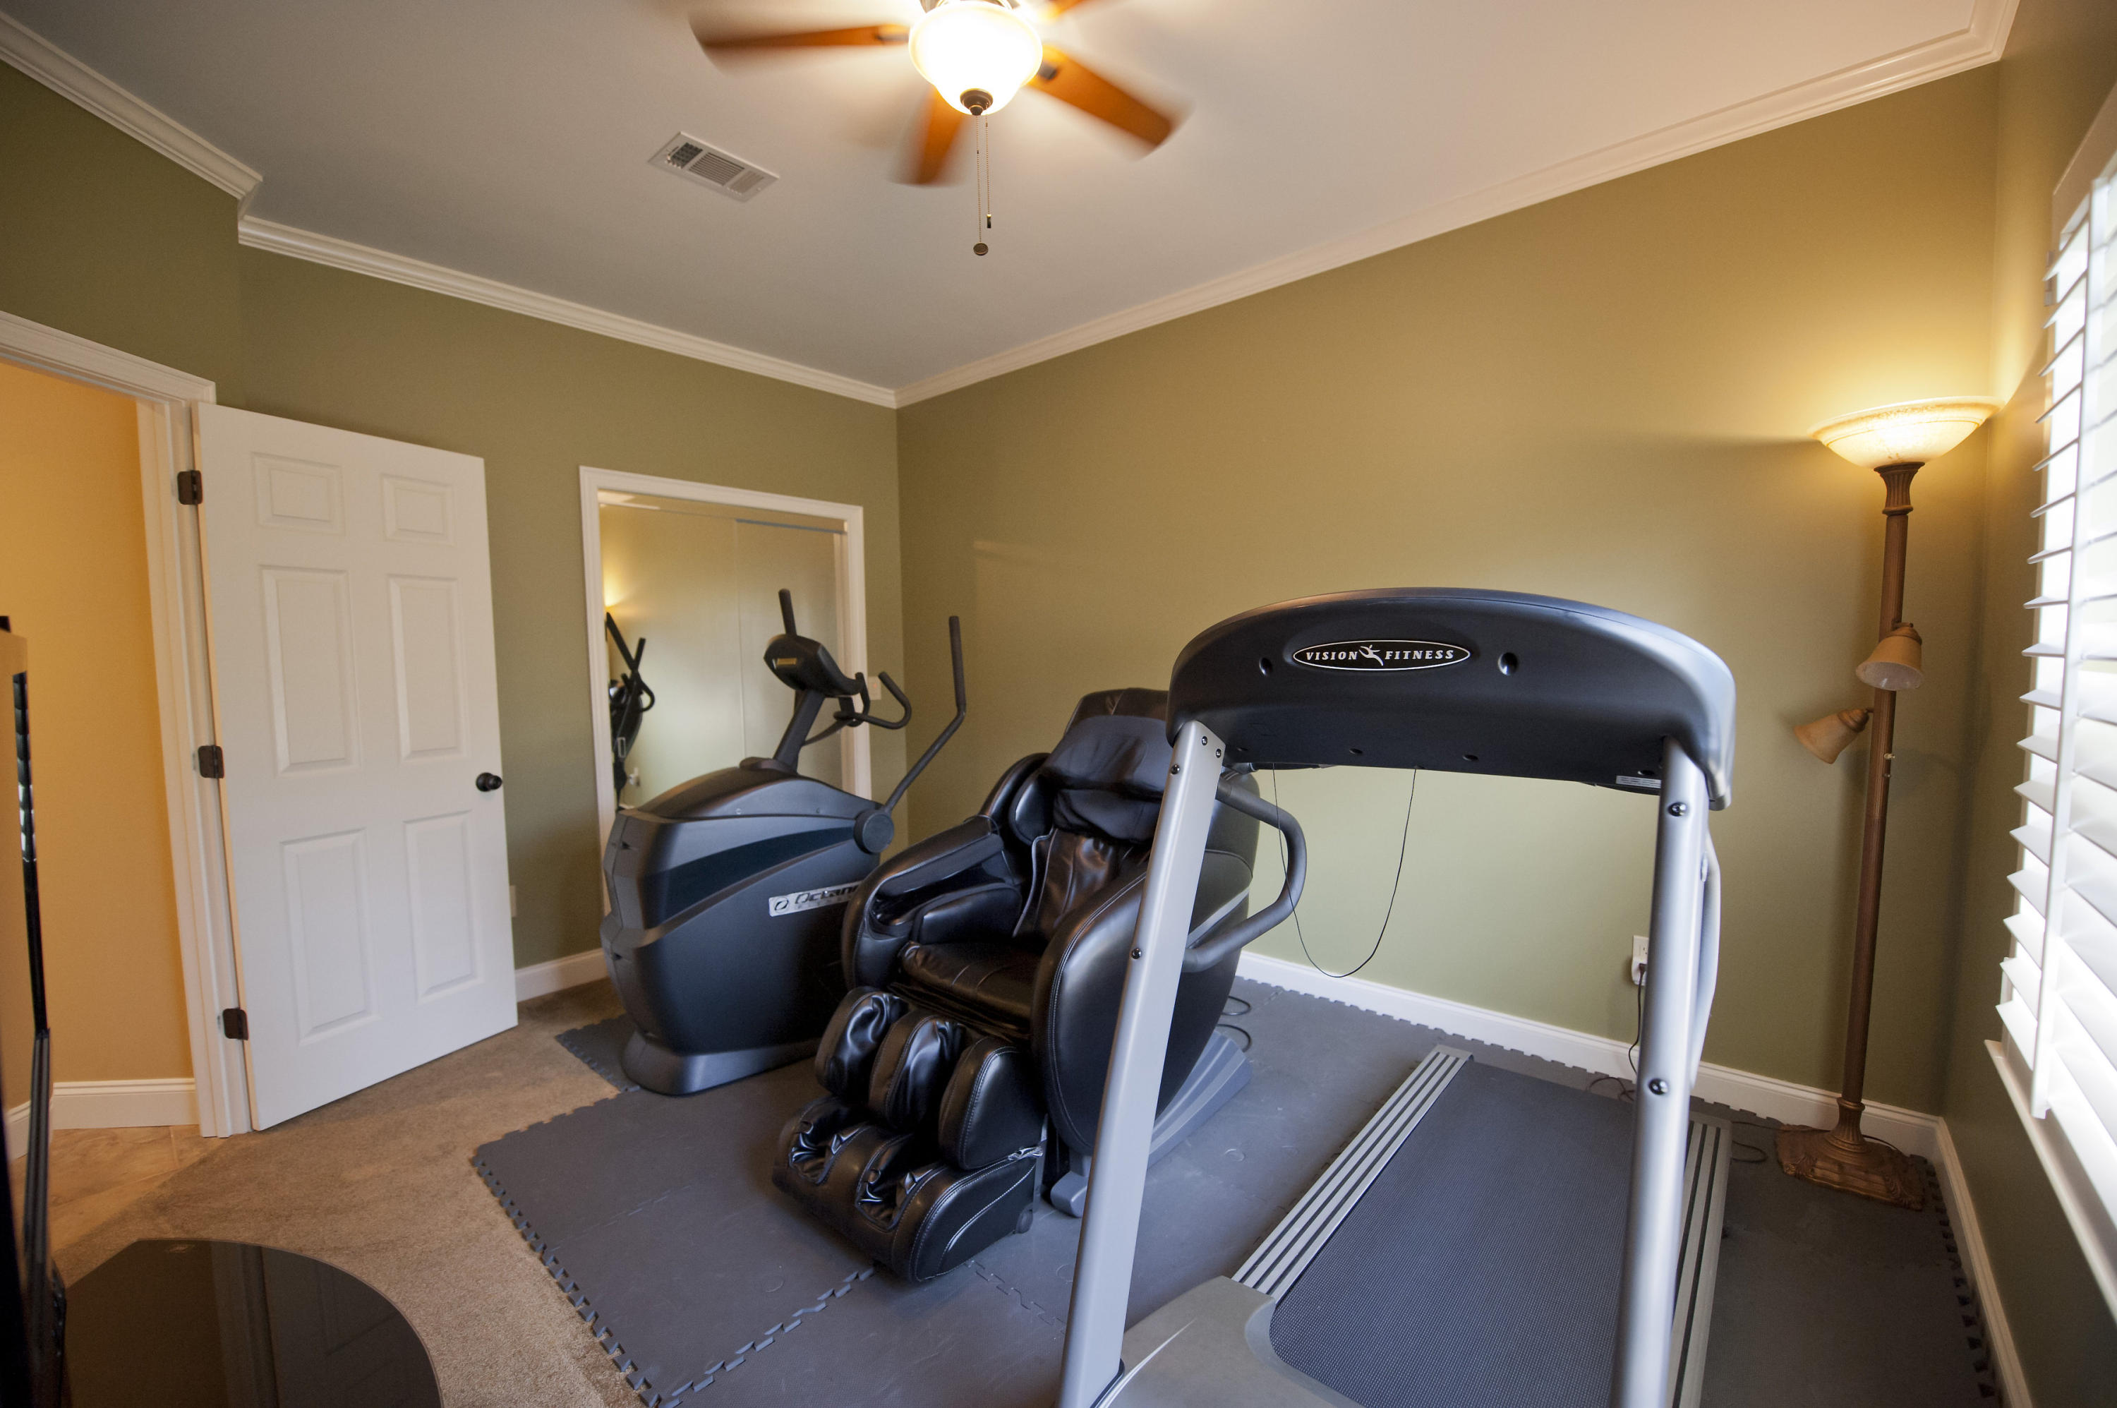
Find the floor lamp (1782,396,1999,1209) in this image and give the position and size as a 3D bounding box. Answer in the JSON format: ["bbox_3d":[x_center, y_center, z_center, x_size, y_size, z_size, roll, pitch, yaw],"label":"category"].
[{"bbox_3d":[1.996,0.245,2.004,0.350,1.860,0.350,2,5,40],"label":"floor lamp"}]

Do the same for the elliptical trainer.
[{"bbox_3d":[-0.833,0.361,3.105,1.700,1.570,0.700,-5,5,-45],"label":"elliptical trainer"}]

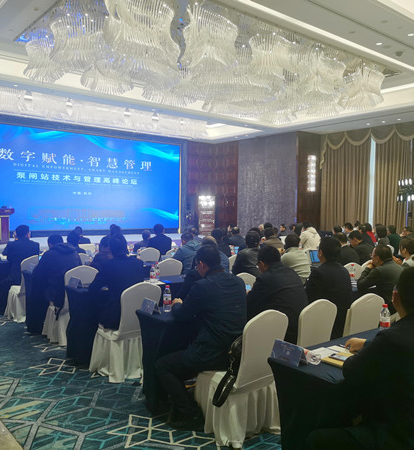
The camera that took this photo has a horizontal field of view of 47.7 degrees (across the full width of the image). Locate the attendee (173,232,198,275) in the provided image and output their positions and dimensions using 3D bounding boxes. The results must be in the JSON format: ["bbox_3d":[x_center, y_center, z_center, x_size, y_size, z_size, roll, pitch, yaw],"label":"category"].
[{"bbox_3d":[-0.302,0.749,6.986,0.520,1.270,0.800,-1,3,-38],"label":"attendee"}]

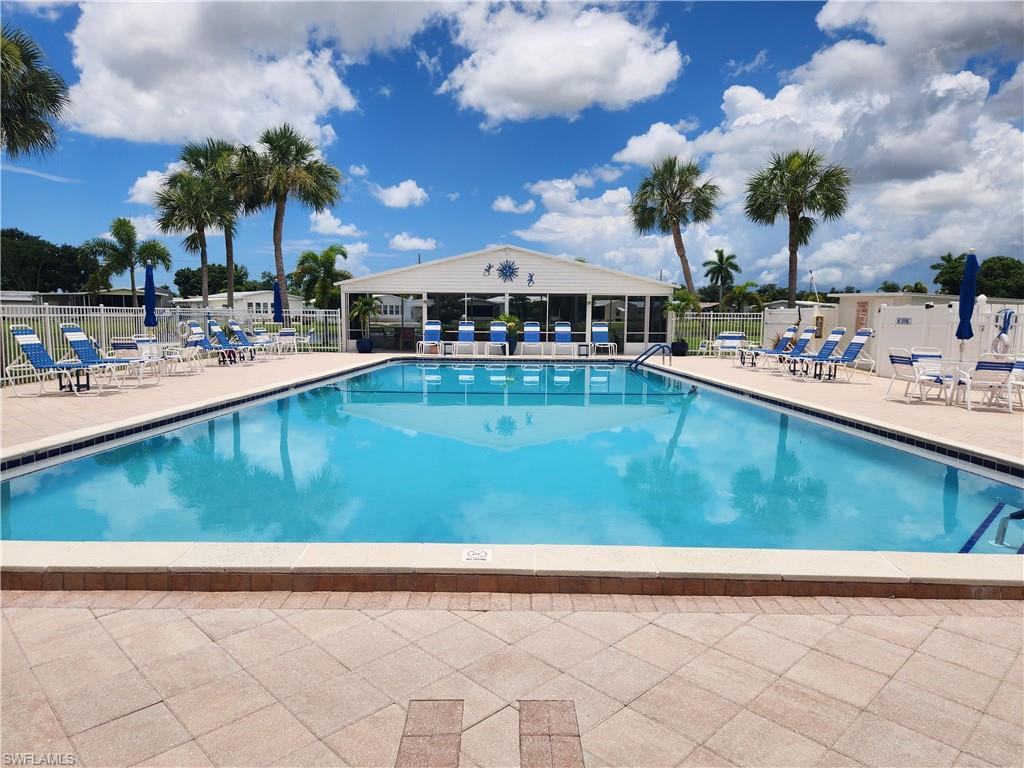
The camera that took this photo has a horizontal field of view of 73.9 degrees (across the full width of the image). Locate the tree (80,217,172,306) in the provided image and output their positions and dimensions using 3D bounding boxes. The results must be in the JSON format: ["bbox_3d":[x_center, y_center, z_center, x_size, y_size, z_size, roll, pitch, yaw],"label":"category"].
[{"bbox_3d":[-12.435,-3.104,22.096,2.800,4.516,2.800,0,6,0],"label":"tree"}]

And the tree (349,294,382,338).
[{"bbox_3d":[-5.124,-2.249,23.701,1.200,1.700,1.200,1,6,0],"label":"tree"}]

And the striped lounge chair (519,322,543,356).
[{"bbox_3d":[0.622,-1.397,21.168,0.660,1.060,1.500,1,6,0],"label":"striped lounge chair"}]

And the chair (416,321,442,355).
[{"bbox_3d":[-2.525,-1.431,21.168,0.660,1.060,1.500,1,6,0],"label":"chair"}]

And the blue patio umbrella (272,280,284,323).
[{"bbox_3d":[-7.367,-2.313,21.484,0.330,2.050,0.330,1,6,0],"label":"blue patio umbrella"}]

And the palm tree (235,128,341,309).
[{"bbox_3d":[-9.009,-5.925,27.730,3.950,8.991,3.950,0,6,0],"label":"palm tree"}]

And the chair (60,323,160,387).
[{"bbox_3d":[-7.005,-0.506,11.918,1.500,1.060,0.660,1,6,0],"label":"chair"}]

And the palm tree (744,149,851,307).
[{"bbox_3d":[13.073,-6.170,30.515,4.800,8.800,4.700,1,6,0],"label":"palm tree"}]

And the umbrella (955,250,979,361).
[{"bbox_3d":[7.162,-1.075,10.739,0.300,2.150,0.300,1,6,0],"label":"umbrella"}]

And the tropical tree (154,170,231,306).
[{"bbox_3d":[-10.952,-4.168,23.607,2.750,6.400,2.750,1,6,0],"label":"tropical tree"}]

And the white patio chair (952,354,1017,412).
[{"bbox_3d":[7.321,-0.043,10.595,0.620,0.860,0.660,2,6,10],"label":"white patio chair"}]

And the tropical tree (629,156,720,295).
[{"bbox_3d":[6.809,-5.481,28.883,3.800,8.111,3.800,0,6,0],"label":"tropical tree"}]

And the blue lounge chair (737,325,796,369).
[{"bbox_3d":[6.693,-0.962,17.949,1.640,1.110,0.700,1,6,2],"label":"blue lounge chair"}]

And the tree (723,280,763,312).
[{"bbox_3d":[15.836,-5.127,46.720,2.800,3.783,2.800,0,6,0],"label":"tree"}]

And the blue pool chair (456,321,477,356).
[{"bbox_3d":[-1.428,-1.419,21.168,0.660,1.060,1.500,1,6,0],"label":"blue pool chair"}]

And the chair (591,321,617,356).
[{"bbox_3d":[2.946,-1.394,21.669,0.680,1.090,1.600,1,6,0],"label":"chair"}]

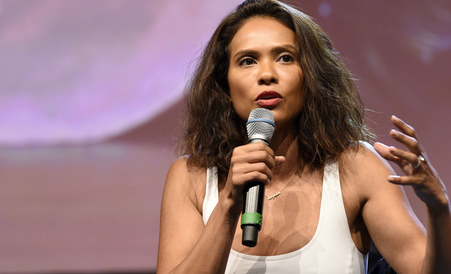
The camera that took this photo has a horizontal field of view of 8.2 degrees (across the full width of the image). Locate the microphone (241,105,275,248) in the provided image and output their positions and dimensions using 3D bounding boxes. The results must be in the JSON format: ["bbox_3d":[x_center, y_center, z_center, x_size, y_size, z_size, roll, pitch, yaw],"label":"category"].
[{"bbox_3d":[0.053,0.070,5.350,0.051,0.250,0.051,5,-21,0],"label":"microphone"}]

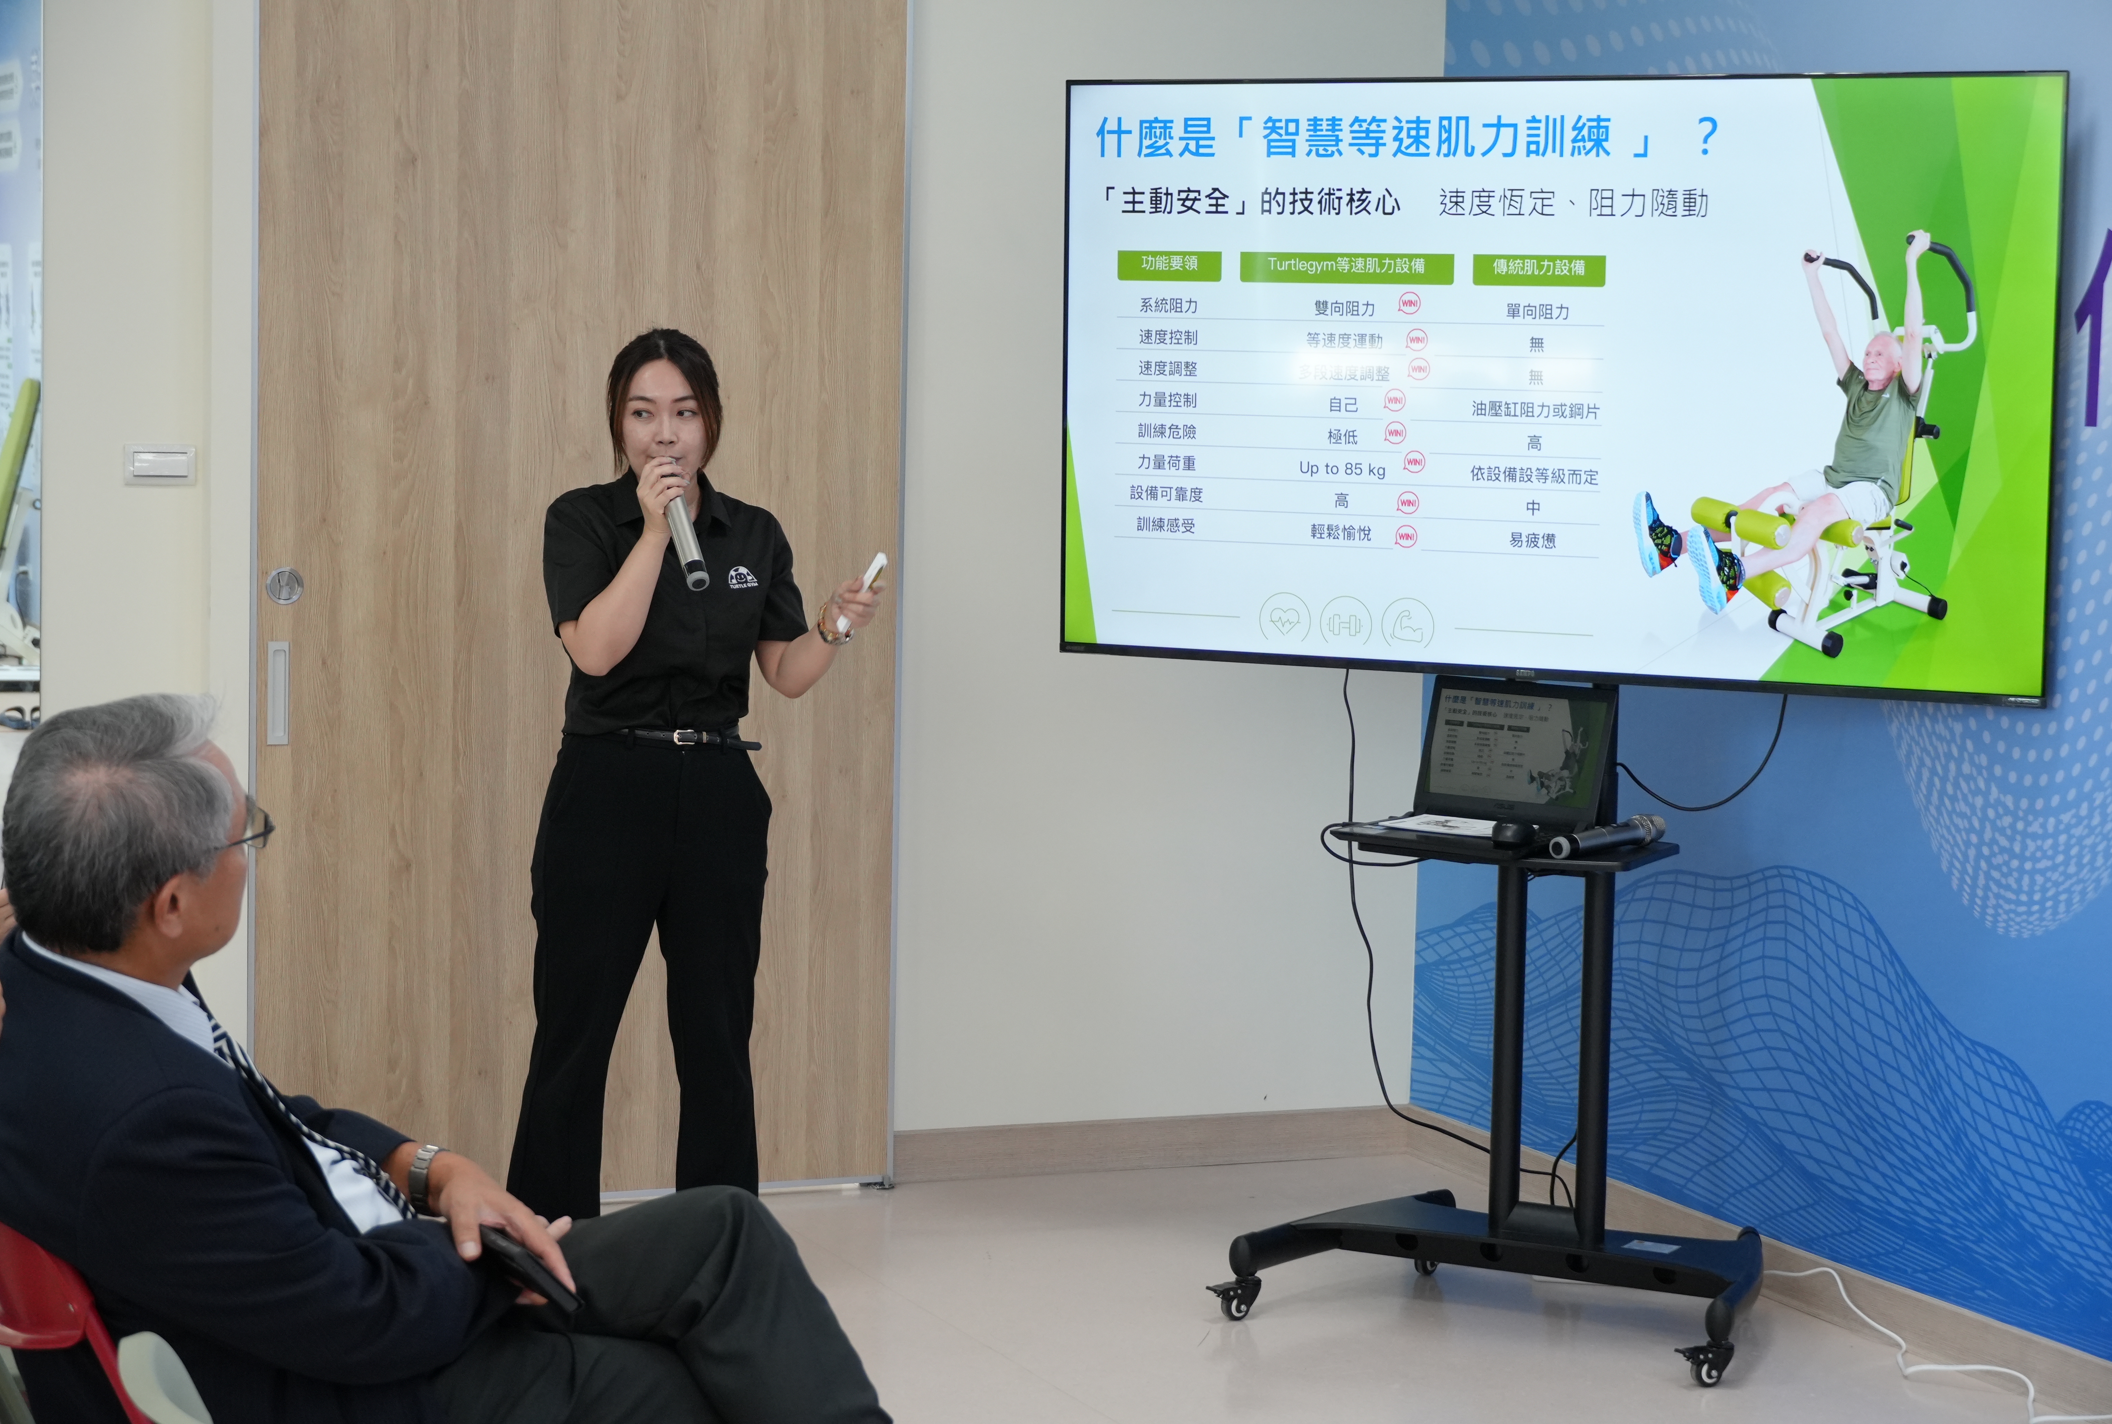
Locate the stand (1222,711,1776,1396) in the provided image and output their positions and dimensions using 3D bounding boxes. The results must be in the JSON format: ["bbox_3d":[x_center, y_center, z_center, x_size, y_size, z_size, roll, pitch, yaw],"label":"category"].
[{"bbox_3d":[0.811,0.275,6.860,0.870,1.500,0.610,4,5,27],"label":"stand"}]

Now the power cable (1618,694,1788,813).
[{"bbox_3d":[1.039,0.065,6.673,0.290,0.210,0.070,4,5,27],"label":"power cable"}]

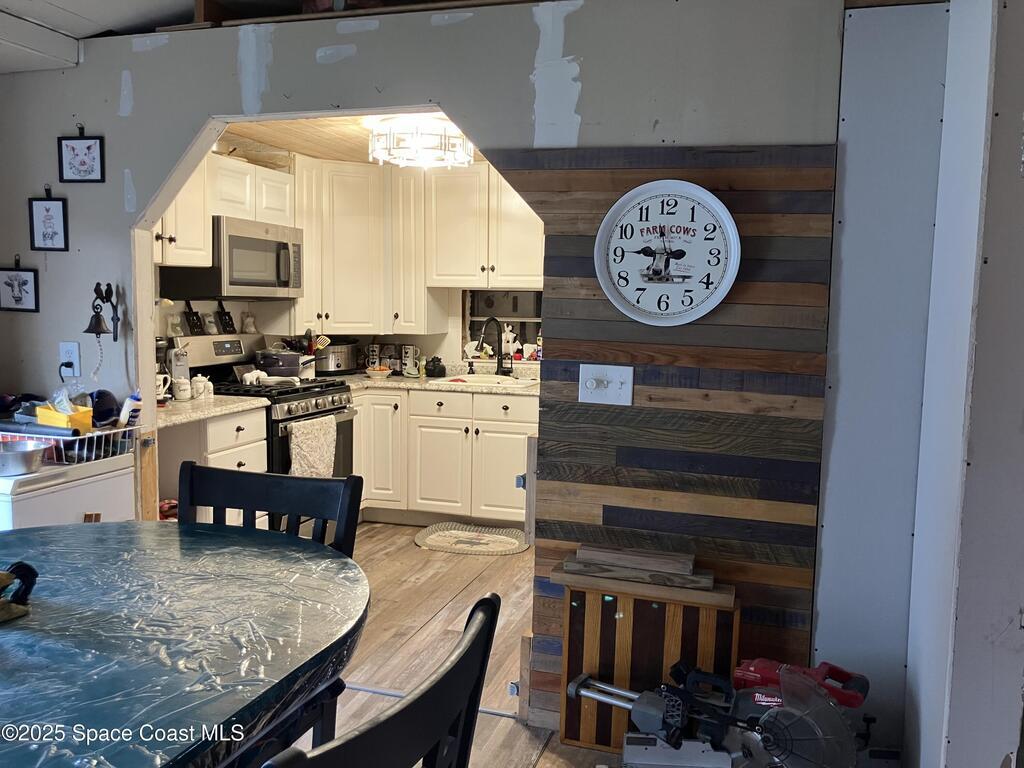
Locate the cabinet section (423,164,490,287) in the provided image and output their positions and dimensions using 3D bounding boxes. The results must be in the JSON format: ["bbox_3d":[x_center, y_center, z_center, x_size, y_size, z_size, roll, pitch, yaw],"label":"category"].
[{"bbox_3d":[-0.301,-1.018,5.442,0.436,0.771,0.325,3,6,18],"label":"cabinet section"}]

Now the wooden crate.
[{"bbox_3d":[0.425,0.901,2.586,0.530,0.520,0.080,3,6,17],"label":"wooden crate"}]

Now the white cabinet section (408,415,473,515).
[{"bbox_3d":[-0.365,0.483,5.383,0.430,0.597,0.520,3,6,18],"label":"white cabinet section"}]

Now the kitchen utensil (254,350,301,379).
[{"bbox_3d":[-1.357,-0.112,4.794,0.250,0.155,0.250,-2,6,-29],"label":"kitchen utensil"}]

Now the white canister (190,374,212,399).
[{"bbox_3d":[-1.574,0.015,4.191,0.100,0.120,0.100,0,6,-11],"label":"white canister"}]

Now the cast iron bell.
[{"bbox_3d":[-1.522,-0.219,3.043,0.093,0.090,0.093,3,6,17],"label":"cast iron bell"}]

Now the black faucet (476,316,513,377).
[{"bbox_3d":[-0.114,-0.253,5.559,0.120,0.385,0.225,6,7,38],"label":"black faucet"}]

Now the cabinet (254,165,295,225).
[{"bbox_3d":[-1.476,-1.049,4.677,0.320,0.295,0.385,3,6,16],"label":"cabinet"}]

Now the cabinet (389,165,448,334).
[{"bbox_3d":[-0.612,-0.864,5.439,0.255,1.065,0.345,3,6,17],"label":"cabinet"}]

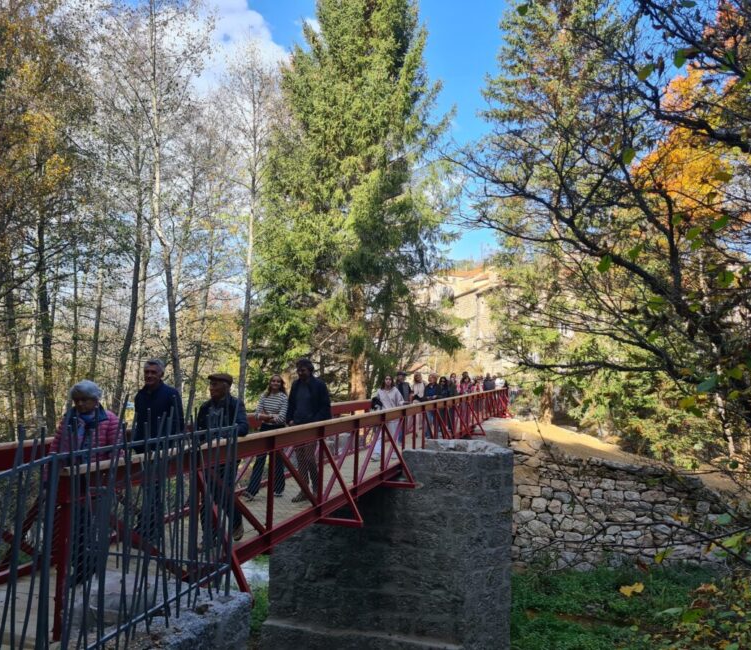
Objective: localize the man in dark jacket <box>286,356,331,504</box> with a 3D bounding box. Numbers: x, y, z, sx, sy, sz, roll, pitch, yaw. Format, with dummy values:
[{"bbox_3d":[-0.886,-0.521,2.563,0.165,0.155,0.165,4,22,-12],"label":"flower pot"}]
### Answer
[{"bbox_3d":[-0.868,1.343,8.370,0.550,1.800,0.410,-1,-5,19],"label":"man in dark jacket"}]

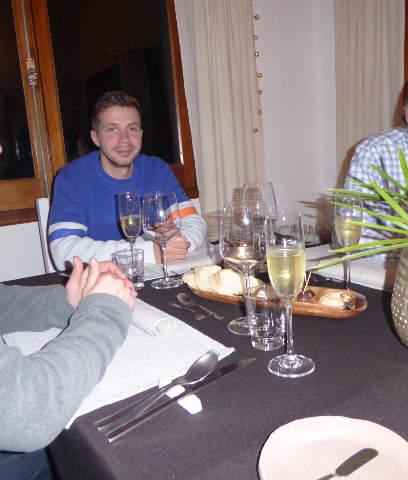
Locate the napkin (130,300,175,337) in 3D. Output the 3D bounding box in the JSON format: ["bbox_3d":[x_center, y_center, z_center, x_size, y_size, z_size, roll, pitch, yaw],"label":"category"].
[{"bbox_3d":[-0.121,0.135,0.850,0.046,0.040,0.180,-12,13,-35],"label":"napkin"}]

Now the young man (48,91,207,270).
[{"bbox_3d":[-0.219,0.159,1.518,0.530,1.257,0.680,-9,12,-27],"label":"young man"}]

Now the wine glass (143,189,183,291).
[{"bbox_3d":[-0.094,0.002,1.082,0.090,0.211,0.090,-4,11,1],"label":"wine glass"}]

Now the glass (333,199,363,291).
[{"bbox_3d":[0.280,0.012,0.890,0.064,0.211,0.064,-4,11,1],"label":"glass"}]

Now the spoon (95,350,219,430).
[{"bbox_3d":[-0.048,0.186,0.584,0.043,0.026,0.195,7,20,45],"label":"spoon"}]

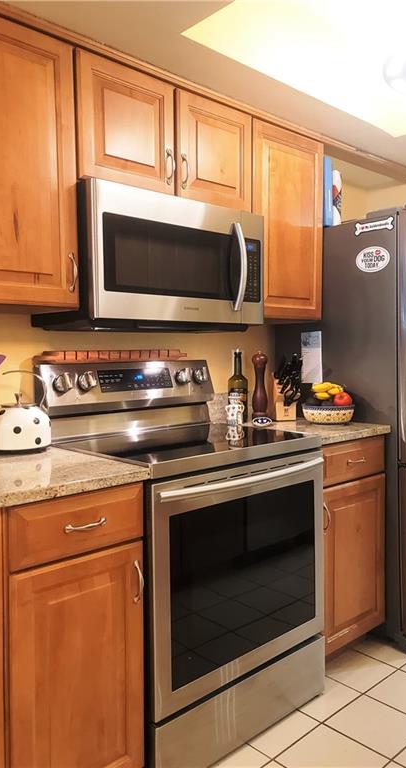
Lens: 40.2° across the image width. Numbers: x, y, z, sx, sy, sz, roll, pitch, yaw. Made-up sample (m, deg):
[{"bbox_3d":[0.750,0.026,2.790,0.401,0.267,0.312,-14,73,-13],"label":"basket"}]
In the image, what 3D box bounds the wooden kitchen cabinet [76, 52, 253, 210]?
[{"bbox_3d":[-0.202,-0.833,2.029,0.743,0.382,0.349,-3,4,-41],"label":"wooden kitchen cabinet"}]

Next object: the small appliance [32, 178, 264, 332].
[{"bbox_3d":[-0.172,-0.415,2.040,0.742,0.432,0.415,-3,3,-41],"label":"small appliance"}]

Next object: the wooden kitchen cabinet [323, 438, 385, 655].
[{"bbox_3d":[0.373,0.609,2.355,0.432,0.814,0.654,-3,4,-41],"label":"wooden kitchen cabinet"}]

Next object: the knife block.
[{"bbox_3d":[0.381,0.052,2.534,0.096,0.219,0.137,-1,3,-4],"label":"knife block"}]

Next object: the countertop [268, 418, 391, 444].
[{"bbox_3d":[0.373,0.188,2.345,0.453,0.037,0.667,-3,4,-41],"label":"countertop"}]

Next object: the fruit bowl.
[{"bbox_3d":[0.540,0.127,2.388,0.232,0.078,0.232,-1,3,0],"label":"fruit bowl"}]

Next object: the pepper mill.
[{"bbox_3d":[0.262,0.008,2.544,0.071,0.310,0.071,-1,3,0],"label":"pepper mill"}]

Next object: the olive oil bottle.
[{"bbox_3d":[0.159,0.001,2.515,0.086,0.330,0.086,-1,3,0],"label":"olive oil bottle"}]

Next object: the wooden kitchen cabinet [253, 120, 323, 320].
[{"bbox_3d":[0.247,-0.662,2.425,0.439,0.775,0.349,-3,4,-41],"label":"wooden kitchen cabinet"}]

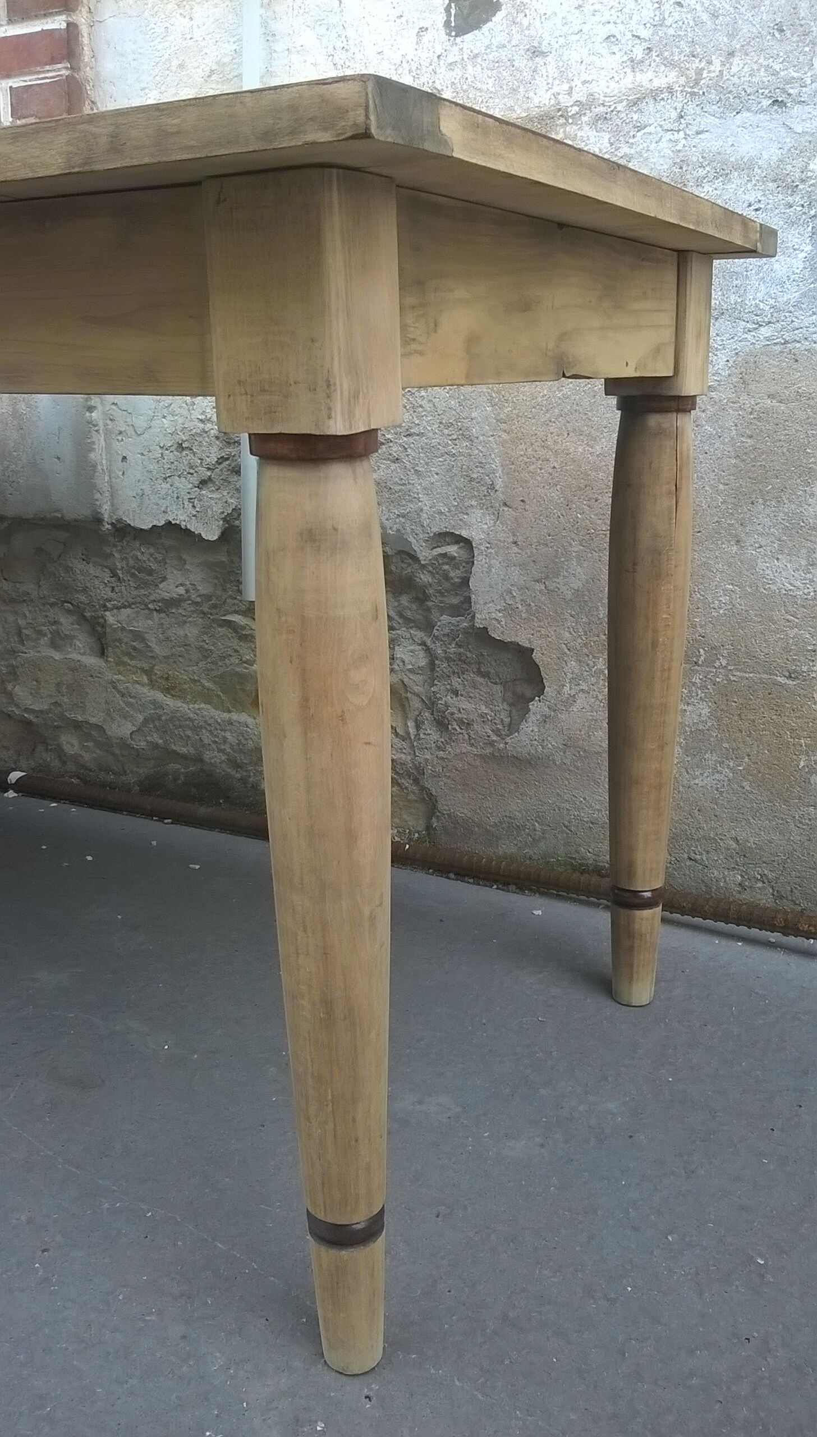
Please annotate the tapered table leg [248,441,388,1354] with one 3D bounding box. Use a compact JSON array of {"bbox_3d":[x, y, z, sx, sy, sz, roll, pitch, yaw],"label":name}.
[{"bbox_3d":[-0.044,0.138,0.770,0.075,0.611,0.075,-1,15,0],"label":"tapered table leg"}]

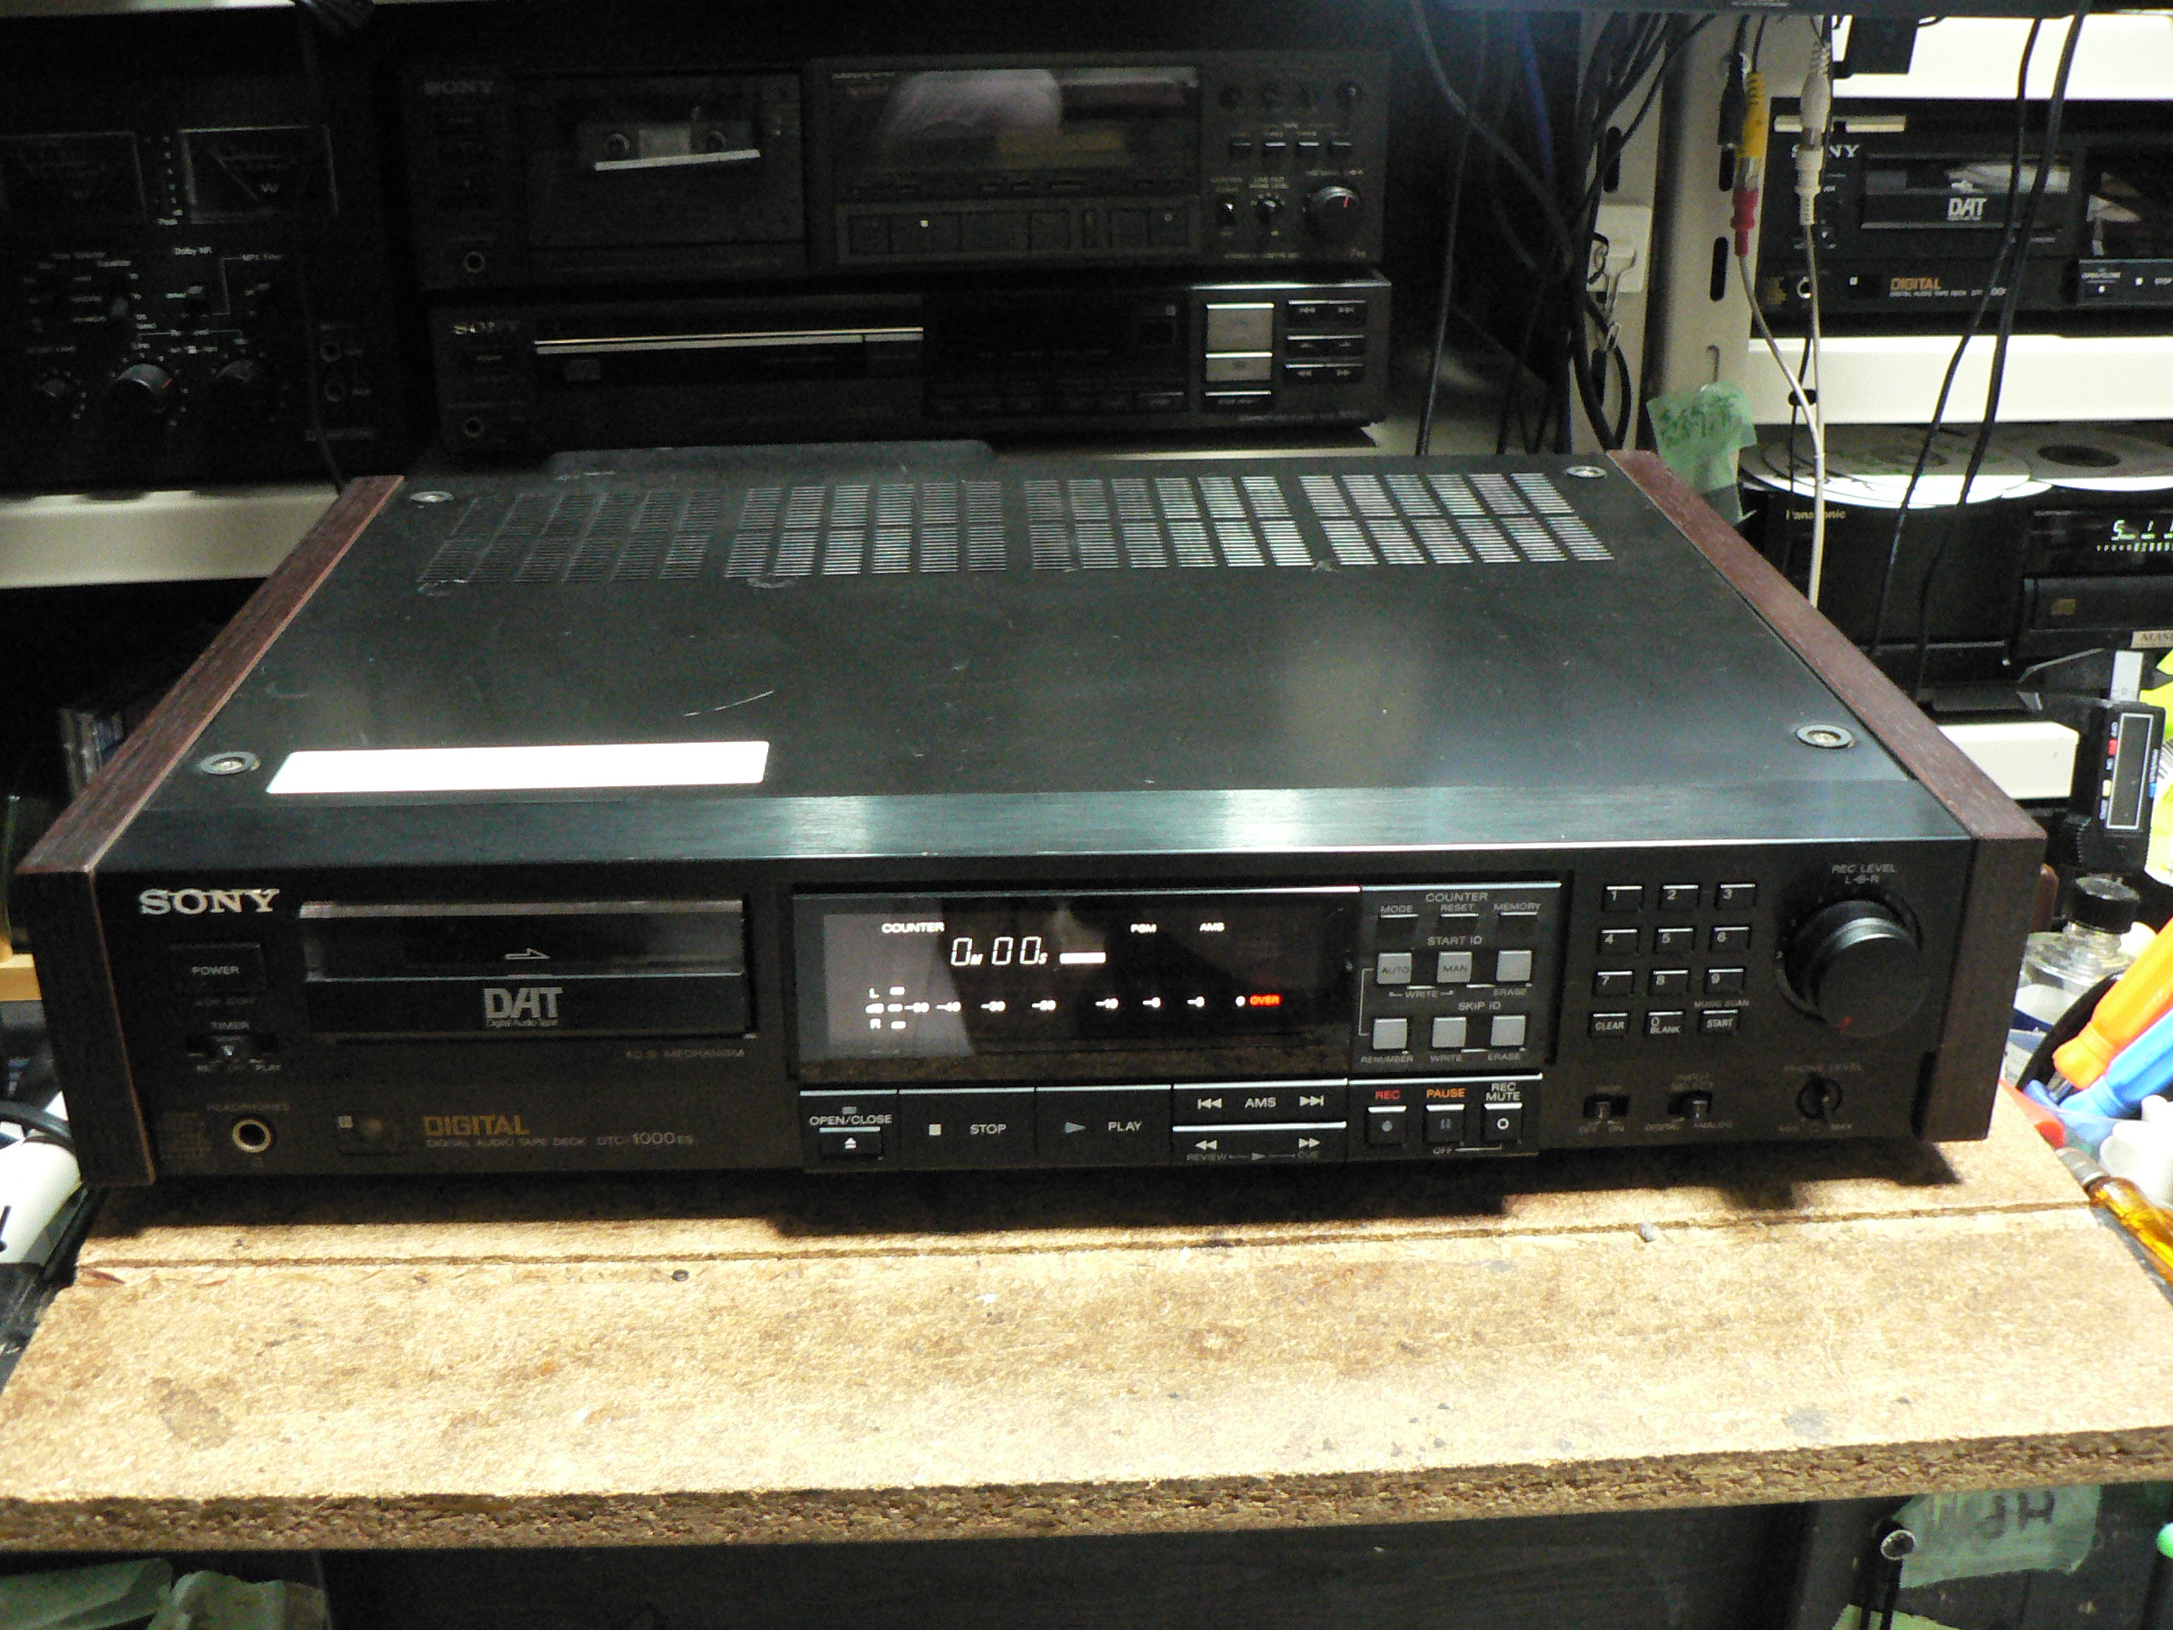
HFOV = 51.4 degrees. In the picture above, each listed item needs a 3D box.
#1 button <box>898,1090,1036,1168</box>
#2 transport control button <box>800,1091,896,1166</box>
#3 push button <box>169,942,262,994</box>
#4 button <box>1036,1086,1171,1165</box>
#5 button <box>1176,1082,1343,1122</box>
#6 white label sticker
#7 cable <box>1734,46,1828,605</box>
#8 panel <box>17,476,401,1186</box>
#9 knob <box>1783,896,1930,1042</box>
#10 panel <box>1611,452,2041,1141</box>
[{"bbox_3d":[-0.029,0.075,0.550,0.033,0.022,0.006,-1,25,-3],"label":"button"},{"bbox_3d":[-0.057,0.075,0.549,0.023,0.022,0.006,-1,25,-3],"label":"transport control button"},{"bbox_3d":[-0.200,0.034,0.523,0.021,0.012,0.005,-1,25,-3],"label":"push button"},{"bbox_3d":[0.004,0.074,0.552,0.033,0.022,0.006,-1,25,-3],"label":"button"},{"bbox_3d":[0.042,0.069,0.552,0.043,0.012,0.006,-1,25,-3],"label":"button"},{"bbox_3d":[-0.141,-0.012,0.567,0.119,0.001,0.026,-1,25,-3],"label":"white label sticker"},{"bbox_3d":[0.273,-0.183,0.894,0.050,0.231,0.030,0,24,0],"label":"cable"},{"bbox_3d":[-0.242,-0.016,0.676,0.018,0.084,0.326,-1,25,-3],"label":"panel"},{"bbox_3d":[0.185,0.037,0.539,0.032,0.032,0.016,-1,25,-3],"label":"knob"},{"bbox_3d":[0.209,-0.025,0.700,0.018,0.084,0.326,-1,25,-3],"label":"panel"}]

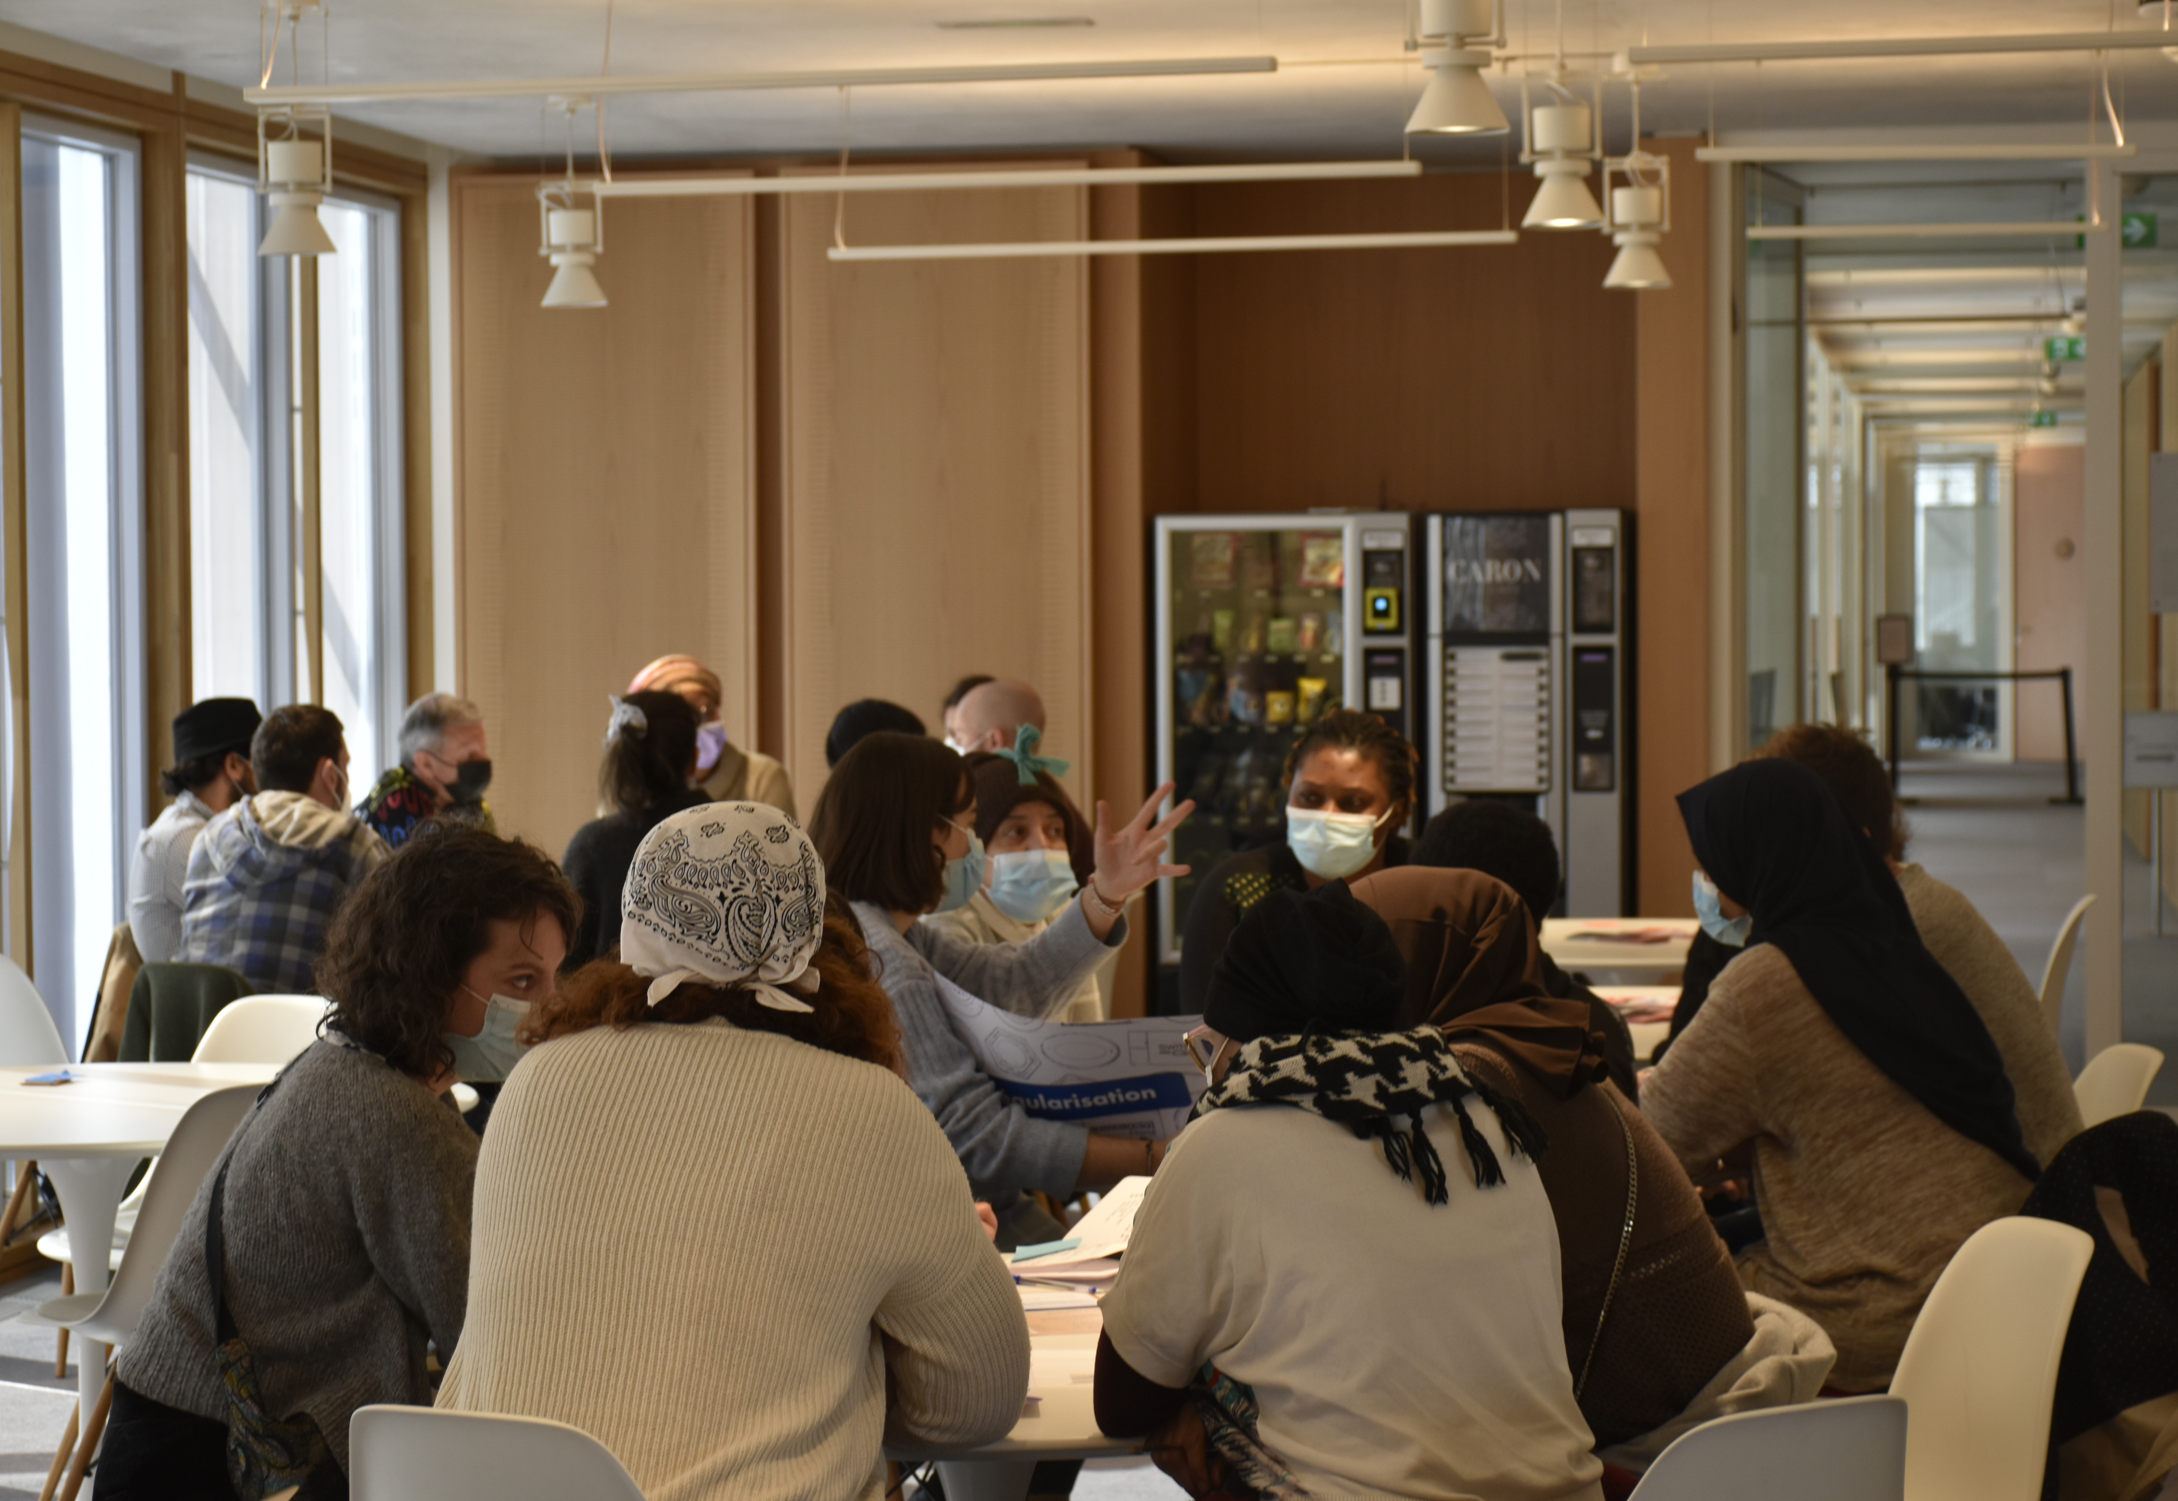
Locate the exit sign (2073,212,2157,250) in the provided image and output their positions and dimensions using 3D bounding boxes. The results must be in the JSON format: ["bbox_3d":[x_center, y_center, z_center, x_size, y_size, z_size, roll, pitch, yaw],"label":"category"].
[{"bbox_3d":[3.044,-1.538,13.900,0.245,0.102,0.040,0,2,10],"label":"exit sign"}]

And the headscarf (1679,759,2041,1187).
[{"bbox_3d":[0.939,0.270,5.750,0.400,0.520,0.360,0,2,21],"label":"headscarf"}]

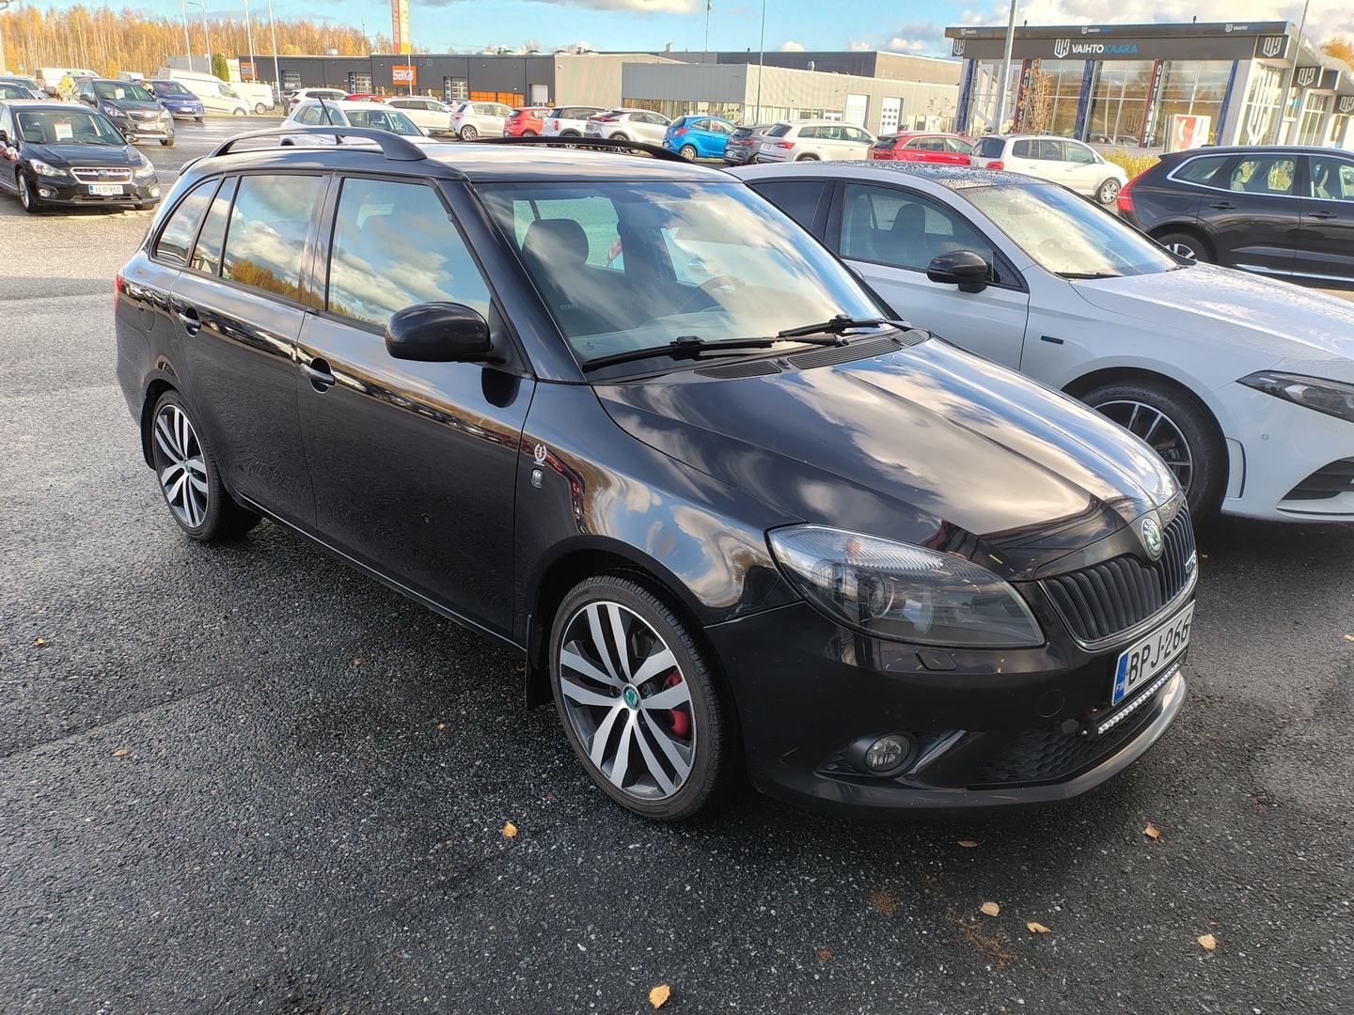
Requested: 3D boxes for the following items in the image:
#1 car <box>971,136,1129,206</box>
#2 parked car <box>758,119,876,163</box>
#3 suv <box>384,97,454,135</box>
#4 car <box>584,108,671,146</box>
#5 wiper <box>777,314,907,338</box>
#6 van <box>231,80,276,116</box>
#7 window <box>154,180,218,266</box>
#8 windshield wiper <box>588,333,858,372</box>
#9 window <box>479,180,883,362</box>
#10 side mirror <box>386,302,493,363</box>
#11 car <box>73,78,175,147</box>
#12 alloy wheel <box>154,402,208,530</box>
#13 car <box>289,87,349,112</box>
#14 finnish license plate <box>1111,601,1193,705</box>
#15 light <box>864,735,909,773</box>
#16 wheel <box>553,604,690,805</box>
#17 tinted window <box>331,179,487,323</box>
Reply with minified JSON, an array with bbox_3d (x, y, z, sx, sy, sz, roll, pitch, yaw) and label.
[{"bbox_3d":[10.350,-9.400,27.100,4.400,1.650,1.800,-3,20,-16],"label":"car"},{"bbox_3d":[4.776,-10.959,30.160,4.697,1.670,1.882,-6,22,-21],"label":"parked car"},{"bbox_3d":[-11.130,-17.390,43.500,4.500,1.580,1.830,-8,25,-25],"label":"suv"},{"bbox_3d":[-1.196,-13.470,35.108,4.362,1.560,1.832,-8,23,-27],"label":"car"},{"bbox_3d":[0.490,-0.535,2.890,0.570,0.060,0.070,-9,21,-36],"label":"wiper"},{"bbox_3d":[-29.957,-27.485,65.729,5.100,1.940,1.950,-11,24,-32],"label":"van"},{"bbox_3d":[-1.825,-1.066,3.628,0.461,0.322,0.060,20,7,42],"label":"window"},{"bbox_3d":[0.104,-0.416,2.555,0.730,0.060,0.080,-10,23,-24],"label":"windshield wiper"},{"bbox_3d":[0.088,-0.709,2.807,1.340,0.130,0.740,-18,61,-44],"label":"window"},{"bbox_3d":[-0.563,-0.410,2.311,0.120,0.135,0.210,18,25,40],"label":"side mirror"},{"bbox_3d":[-15.678,-11.168,27.599,1.780,1.640,4.280,-17,30,-39],"label":"car"},{"bbox_3d":[-1.861,-0.178,3.832,0.465,0.465,0.170,18,25,40],"label":"alloy wheel"},{"bbox_3d":[-19.300,-22.450,54.400,4.500,1.670,1.840,-13,28,-34],"label":"car"},{"bbox_3d":[1.069,0.325,2.190,0.025,0.117,0.430,16,23,42],"label":"finnish license plate"},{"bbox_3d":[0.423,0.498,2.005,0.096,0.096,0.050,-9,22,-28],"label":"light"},{"bbox_3d":[-0.071,0.442,2.345,0.190,0.470,0.470,-14,25,-42],"label":"wheel"},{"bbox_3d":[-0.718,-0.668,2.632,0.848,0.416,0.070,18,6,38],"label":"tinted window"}]

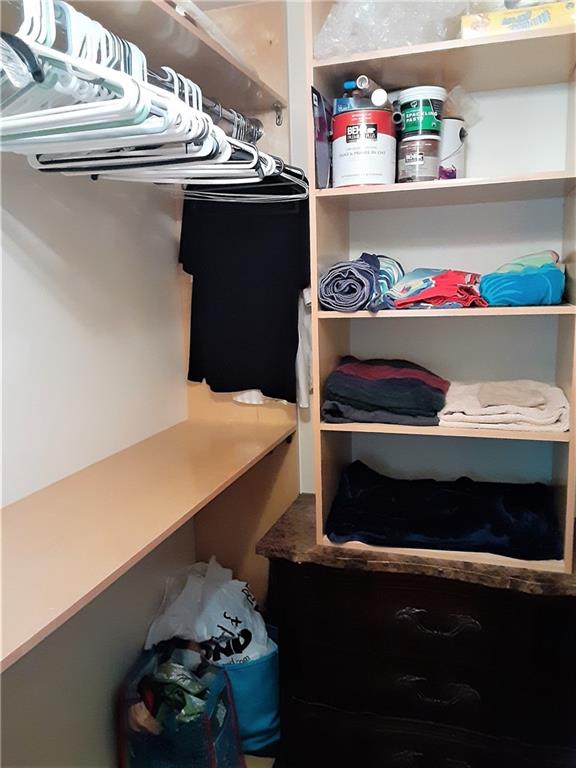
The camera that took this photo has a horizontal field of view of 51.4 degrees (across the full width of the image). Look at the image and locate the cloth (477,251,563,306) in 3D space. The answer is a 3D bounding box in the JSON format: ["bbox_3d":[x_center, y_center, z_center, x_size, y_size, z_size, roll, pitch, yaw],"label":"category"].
[{"bbox_3d":[0.601,-0.271,1.540,0.200,0.135,0.263,1,10,18],"label":"cloth"}]

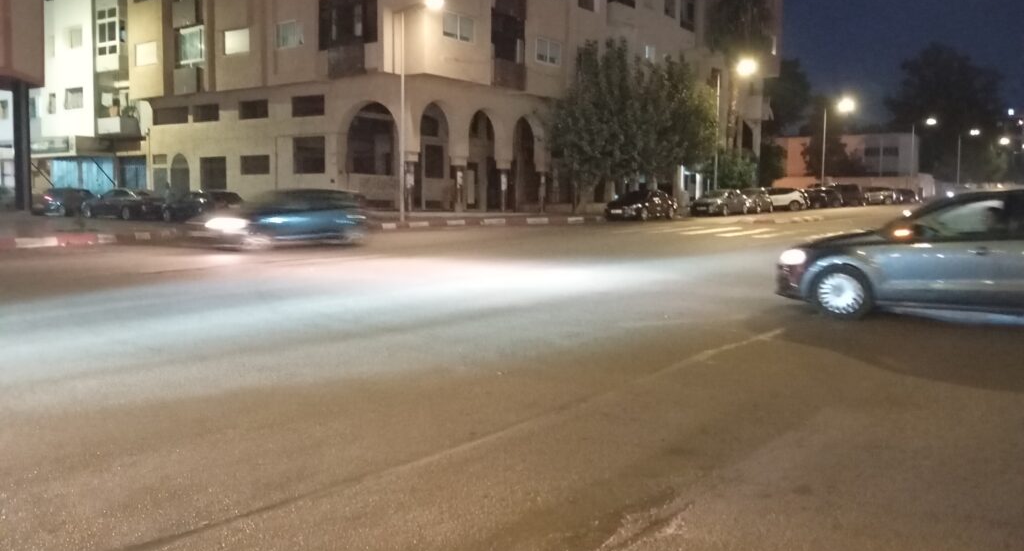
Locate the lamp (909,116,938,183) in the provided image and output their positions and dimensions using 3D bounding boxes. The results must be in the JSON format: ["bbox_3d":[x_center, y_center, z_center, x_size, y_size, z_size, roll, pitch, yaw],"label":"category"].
[{"bbox_3d":[45.953,-12.800,92.500,2.400,8.900,0.350,5,7,39],"label":"lamp"}]

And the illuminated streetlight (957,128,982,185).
[{"bbox_3d":[61.446,-14.842,111.500,2.500,8.900,0.350,5,7,39],"label":"illuminated streetlight"}]

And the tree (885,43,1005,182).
[{"bbox_3d":[53.418,-18.564,101.028,14.500,18.694,14.000,5,7,36],"label":"tree"}]

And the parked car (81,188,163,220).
[{"bbox_3d":[-18.040,-3.308,38.800,4.450,1.420,1.800,3,6,27],"label":"parked car"}]

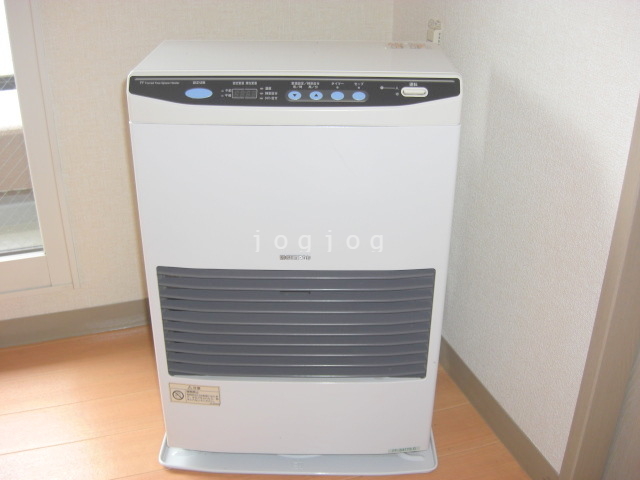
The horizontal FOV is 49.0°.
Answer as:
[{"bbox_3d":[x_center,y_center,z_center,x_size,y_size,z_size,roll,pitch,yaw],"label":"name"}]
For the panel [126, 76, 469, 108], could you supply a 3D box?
[{"bbox_3d":[-0.031,-0.178,0.836,0.396,0.035,0.020,1,25,0],"label":"panel"}]

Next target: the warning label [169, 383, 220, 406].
[{"bbox_3d":[-0.182,0.226,1.023,0.074,0.034,0.002,3,25,6],"label":"warning label"}]

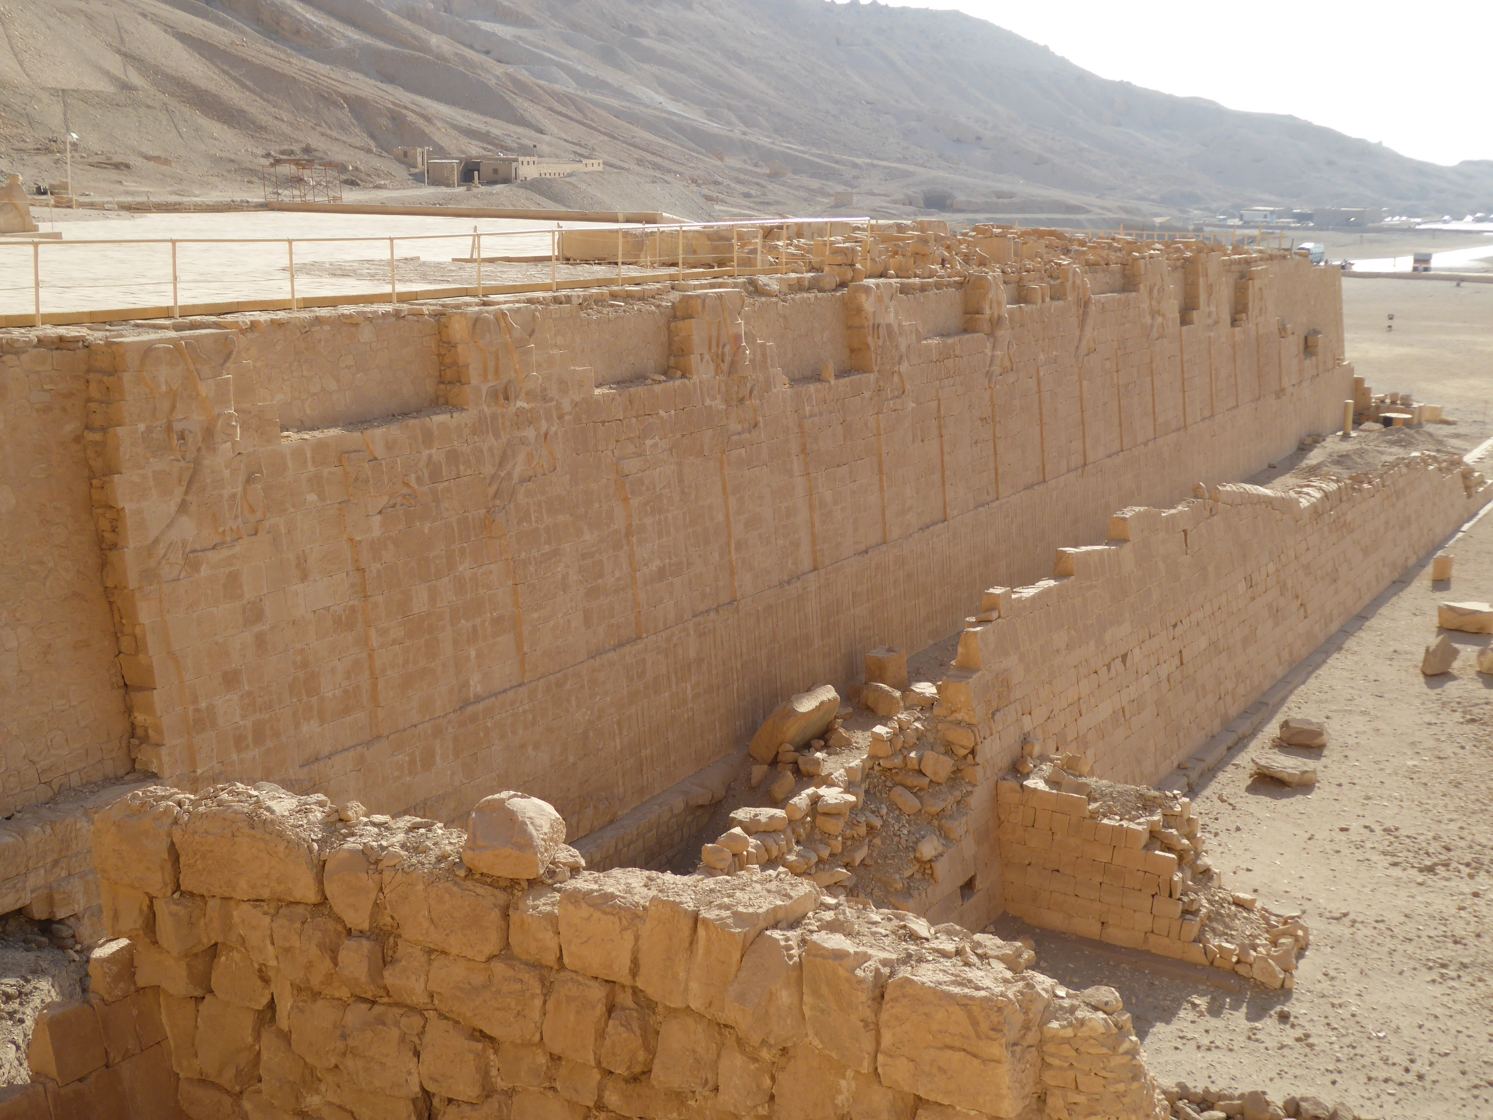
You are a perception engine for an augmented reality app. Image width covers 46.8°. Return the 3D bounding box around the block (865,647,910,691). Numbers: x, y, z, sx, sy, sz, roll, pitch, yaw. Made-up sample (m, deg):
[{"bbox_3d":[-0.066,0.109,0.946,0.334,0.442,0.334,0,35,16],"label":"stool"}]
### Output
[{"bbox_3d":[3.155,2.439,38.883,0.618,0.824,0.762,10,16,39],"label":"block"}]

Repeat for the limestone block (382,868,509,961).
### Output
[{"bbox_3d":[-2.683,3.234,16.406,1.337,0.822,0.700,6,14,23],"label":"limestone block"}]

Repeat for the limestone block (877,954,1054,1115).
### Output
[{"bbox_3d":[2.002,4.419,16.068,1.370,0.958,0.680,7,14,30],"label":"limestone block"}]

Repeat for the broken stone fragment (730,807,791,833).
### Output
[{"bbox_3d":[0.197,3.995,26.500,0.930,0.260,0.500,1,13,0],"label":"broken stone fragment"}]

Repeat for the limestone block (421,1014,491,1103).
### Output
[{"bbox_3d":[-2.754,4.976,17.829,0.924,0.816,0.750,7,15,32],"label":"limestone block"}]

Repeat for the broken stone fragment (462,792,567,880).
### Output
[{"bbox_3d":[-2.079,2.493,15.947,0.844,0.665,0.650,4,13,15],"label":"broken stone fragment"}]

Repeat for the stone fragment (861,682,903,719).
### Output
[{"bbox_3d":[2.308,2.387,29.300,0.600,0.480,0.480,7,14,29],"label":"stone fragment"}]

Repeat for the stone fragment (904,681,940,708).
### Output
[{"bbox_3d":[3.815,2.925,37.492,0.618,0.371,0.474,7,14,30],"label":"stone fragment"}]

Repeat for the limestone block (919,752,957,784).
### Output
[{"bbox_3d":[2.794,3.041,25.200,0.440,0.390,0.390,7,14,29],"label":"limestone block"}]

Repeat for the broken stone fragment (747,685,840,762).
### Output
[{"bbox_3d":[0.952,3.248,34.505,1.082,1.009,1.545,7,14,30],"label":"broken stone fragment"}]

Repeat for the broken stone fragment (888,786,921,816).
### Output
[{"bbox_3d":[2.428,3.700,26.500,0.460,0.250,0.300,31,24,22],"label":"broken stone fragment"}]

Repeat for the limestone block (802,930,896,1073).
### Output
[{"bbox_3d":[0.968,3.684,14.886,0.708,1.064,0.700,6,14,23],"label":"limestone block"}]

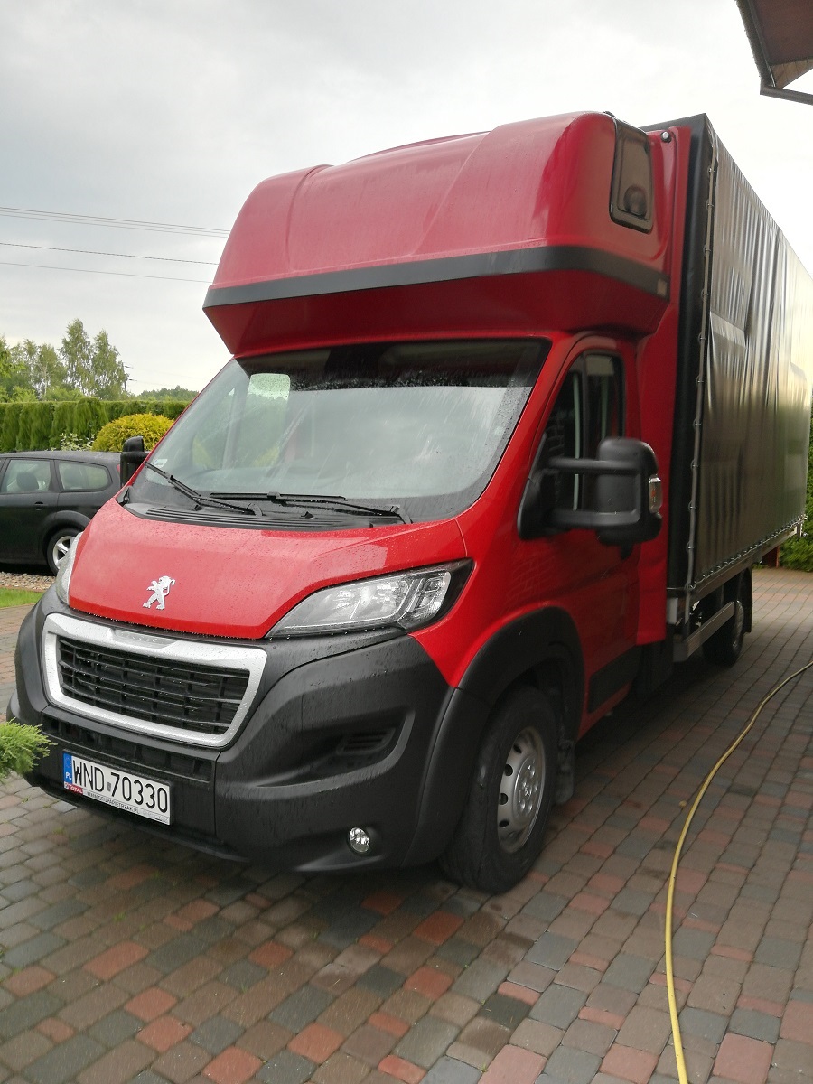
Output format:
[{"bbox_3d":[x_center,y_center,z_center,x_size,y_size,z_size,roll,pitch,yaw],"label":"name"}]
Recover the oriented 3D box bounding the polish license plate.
[{"bbox_3d":[-0.941,0.789,2.622,0.522,0.125,0.020,5,6,32],"label":"polish license plate"}]

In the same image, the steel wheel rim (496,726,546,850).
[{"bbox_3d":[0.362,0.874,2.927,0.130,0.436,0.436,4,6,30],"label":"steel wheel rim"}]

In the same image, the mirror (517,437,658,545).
[{"bbox_3d":[0.646,-0.182,2.811,0.440,0.370,0.270,5,6,32],"label":"mirror"}]

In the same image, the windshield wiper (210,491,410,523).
[{"bbox_3d":[-0.376,-0.141,3.015,0.913,0.075,0.070,9,8,29],"label":"windshield wiper"}]

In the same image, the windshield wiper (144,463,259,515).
[{"bbox_3d":[-0.866,-0.220,3.324,0.080,0.070,0.928,-4,20,-45],"label":"windshield wiper"}]

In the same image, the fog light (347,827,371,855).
[{"bbox_3d":[-0.131,0.901,2.477,0.085,0.085,0.055,5,6,32],"label":"fog light"}]

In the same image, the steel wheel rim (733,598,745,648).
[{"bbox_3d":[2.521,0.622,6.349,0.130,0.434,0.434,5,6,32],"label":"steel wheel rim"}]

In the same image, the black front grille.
[{"bbox_3d":[-0.873,0.464,2.678,0.920,0.225,0.090,5,1,32],"label":"black front grille"}]

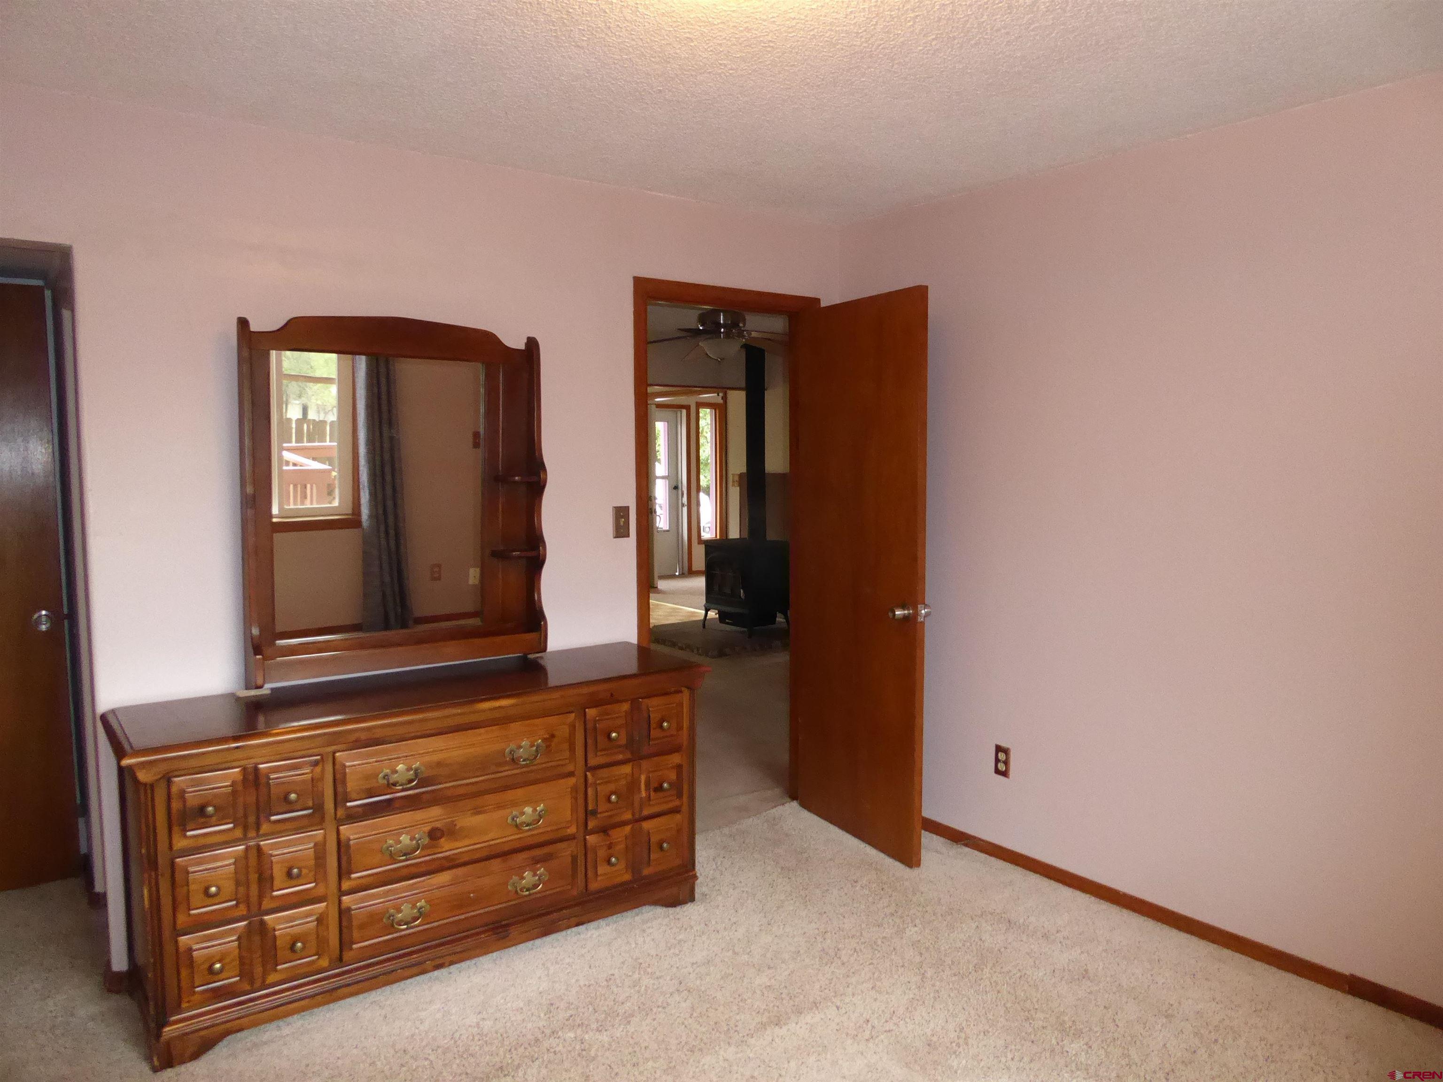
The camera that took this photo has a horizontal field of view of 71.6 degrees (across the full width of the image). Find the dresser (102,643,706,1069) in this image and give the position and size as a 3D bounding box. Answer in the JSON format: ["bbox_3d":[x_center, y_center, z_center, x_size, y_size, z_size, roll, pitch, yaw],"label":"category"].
[{"bbox_3d":[-0.855,0.831,3.025,1.655,0.806,0.490,-4,7,-34],"label":"dresser"}]

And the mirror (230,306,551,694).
[{"bbox_3d":[-0.987,-0.142,3.114,0.900,1.065,0.115,-4,7,-34],"label":"mirror"}]

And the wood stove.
[{"bbox_3d":[0.222,-0.401,7.704,0.550,2.195,0.600,-5,7,-38],"label":"wood stove"}]

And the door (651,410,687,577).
[{"bbox_3d":[-0.826,-0.560,11.669,0.880,1.950,0.060,-5,7,-38],"label":"door"}]

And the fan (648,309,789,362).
[{"bbox_3d":[0.003,-1.285,5.994,1.250,0.420,1.250,-5,7,-38],"label":"fan"}]

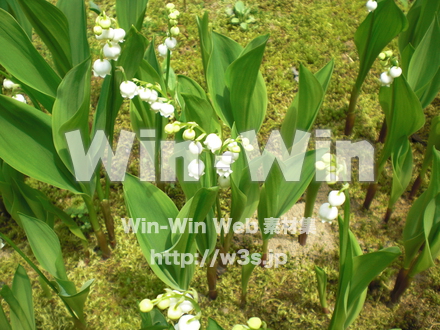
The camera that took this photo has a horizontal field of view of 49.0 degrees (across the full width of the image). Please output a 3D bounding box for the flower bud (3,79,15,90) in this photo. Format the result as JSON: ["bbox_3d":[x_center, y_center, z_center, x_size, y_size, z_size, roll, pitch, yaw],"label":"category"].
[{"bbox_3d":[-0.131,-0.050,0.300,0.008,0.007,0.007,-17,41,-20],"label":"flower bud"}]

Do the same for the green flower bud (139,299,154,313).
[{"bbox_3d":[-0.031,0.060,0.205,0.006,0.006,0.006,-9,39,-11],"label":"green flower bud"}]

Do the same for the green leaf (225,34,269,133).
[{"bbox_3d":[0.022,-0.071,0.435,0.038,0.098,0.024,4,38,-3],"label":"green leaf"}]

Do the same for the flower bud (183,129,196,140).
[{"bbox_3d":[-0.018,-0.018,0.292,0.008,0.007,0.008,0,38,0],"label":"flower bud"}]

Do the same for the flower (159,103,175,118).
[{"bbox_3d":[-0.038,-0.039,0.345,0.011,0.009,0.011,-4,37,-6],"label":"flower"}]

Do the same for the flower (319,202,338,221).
[{"bbox_3d":[0.064,0.028,0.285,0.011,0.011,0.011,10,38,13],"label":"flower"}]

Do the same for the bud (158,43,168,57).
[{"bbox_3d":[-0.038,-0.077,0.322,0.007,0.008,0.007,-4,38,-6],"label":"bud"}]

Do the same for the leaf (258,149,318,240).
[{"bbox_3d":[0.048,0.025,0.362,0.037,0.082,0.026,11,38,-9],"label":"leaf"}]

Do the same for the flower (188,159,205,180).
[{"bbox_3d":[-0.014,0.003,0.300,0.010,0.011,0.010,0,38,0],"label":"flower"}]

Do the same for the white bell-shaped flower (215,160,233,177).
[{"bbox_3d":[0.002,0.002,0.308,0.011,0.009,0.011,0,38,0],"label":"white bell-shaped flower"}]

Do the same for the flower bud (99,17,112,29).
[{"bbox_3d":[-0.073,-0.091,0.310,0.007,0.008,0.007,0,40,0],"label":"flower bud"}]

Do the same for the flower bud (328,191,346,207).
[{"bbox_3d":[0.058,0.017,0.240,0.009,0.008,0.009,11,39,14],"label":"flower bud"}]

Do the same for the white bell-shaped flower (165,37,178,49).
[{"bbox_3d":[-0.041,-0.102,0.405,0.010,0.009,0.010,-4,37,-5],"label":"white bell-shaped flower"}]

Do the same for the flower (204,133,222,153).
[{"bbox_3d":[-0.004,-0.014,0.300,0.011,0.011,0.011,7,39,-5],"label":"flower"}]

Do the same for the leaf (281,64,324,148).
[{"bbox_3d":[0.071,-0.050,0.428,0.036,0.088,0.020,2,38,-2],"label":"leaf"}]

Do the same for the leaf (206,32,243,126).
[{"bbox_3d":[0.004,-0.070,0.395,0.036,0.095,0.020,-8,40,-1],"label":"leaf"}]

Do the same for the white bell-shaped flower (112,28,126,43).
[{"bbox_3d":[-0.053,-0.068,0.254,0.007,0.007,0.007,-14,31,0],"label":"white bell-shaped flower"}]

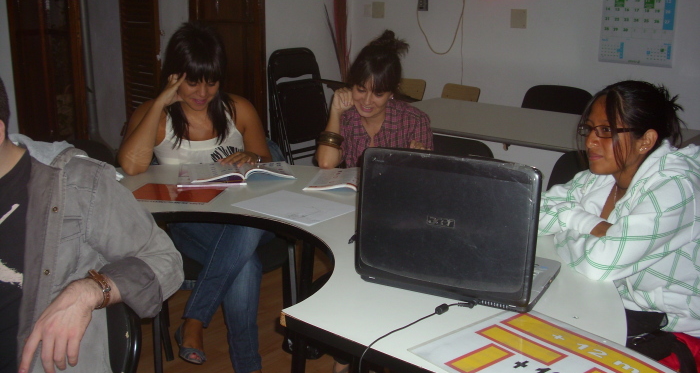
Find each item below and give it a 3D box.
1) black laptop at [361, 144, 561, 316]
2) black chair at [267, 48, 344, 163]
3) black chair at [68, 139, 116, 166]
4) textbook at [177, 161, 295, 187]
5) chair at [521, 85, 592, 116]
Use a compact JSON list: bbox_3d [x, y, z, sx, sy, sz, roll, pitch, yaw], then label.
[{"bbox_3d":[0.235,0.050,1.526,0.360,0.275,0.265,8,16,26],"label":"black laptop"},{"bbox_3d":[-0.219,-0.327,4.407,0.160,0.990,0.460,-3,9,40],"label":"black chair"},{"bbox_3d":[-1.003,0.279,2.468,0.500,0.820,0.540,-2,14,-8],"label":"black chair"},{"bbox_3d":[-0.359,-0.059,2.416,0.360,0.037,0.260,-2,15,-11],"label":"textbook"},{"bbox_3d":[1.011,-0.130,4.154,0.500,0.820,0.540,14,19,41],"label":"chair"}]

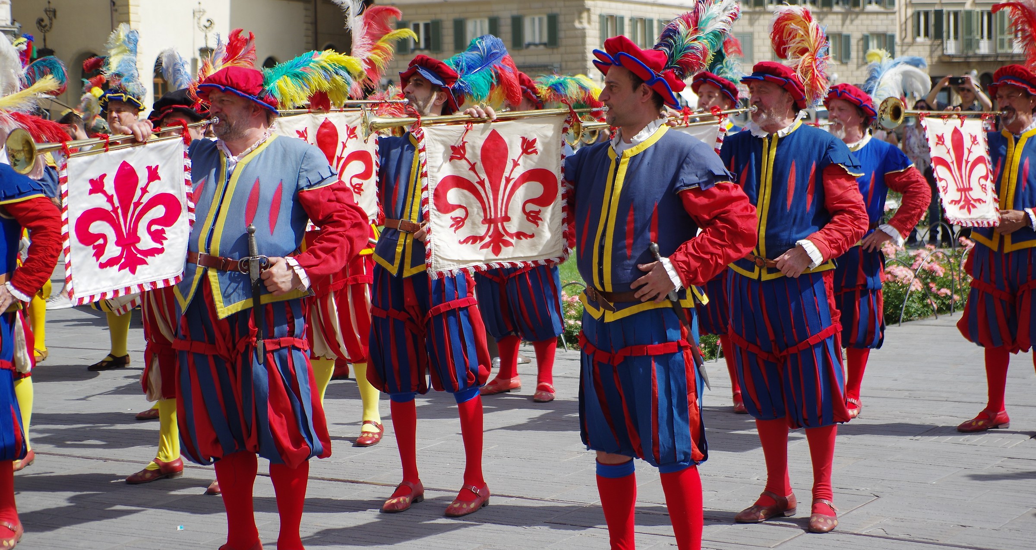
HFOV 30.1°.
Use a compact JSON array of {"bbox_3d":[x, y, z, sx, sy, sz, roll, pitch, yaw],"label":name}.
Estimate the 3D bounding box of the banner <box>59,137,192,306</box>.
[{"bbox_3d":[-1.300,-0.180,6.400,0.035,0.500,0.490,4,11,45],"label":"banner"}]

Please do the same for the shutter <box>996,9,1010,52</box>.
[{"bbox_3d":[24.434,-12.286,97.000,0.700,2.150,0.050,-2,5,-10],"label":"shutter"}]

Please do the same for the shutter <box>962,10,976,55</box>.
[{"bbox_3d":[22.935,-12.373,98.000,0.680,2.270,0.050,-3,5,-22],"label":"shutter"}]

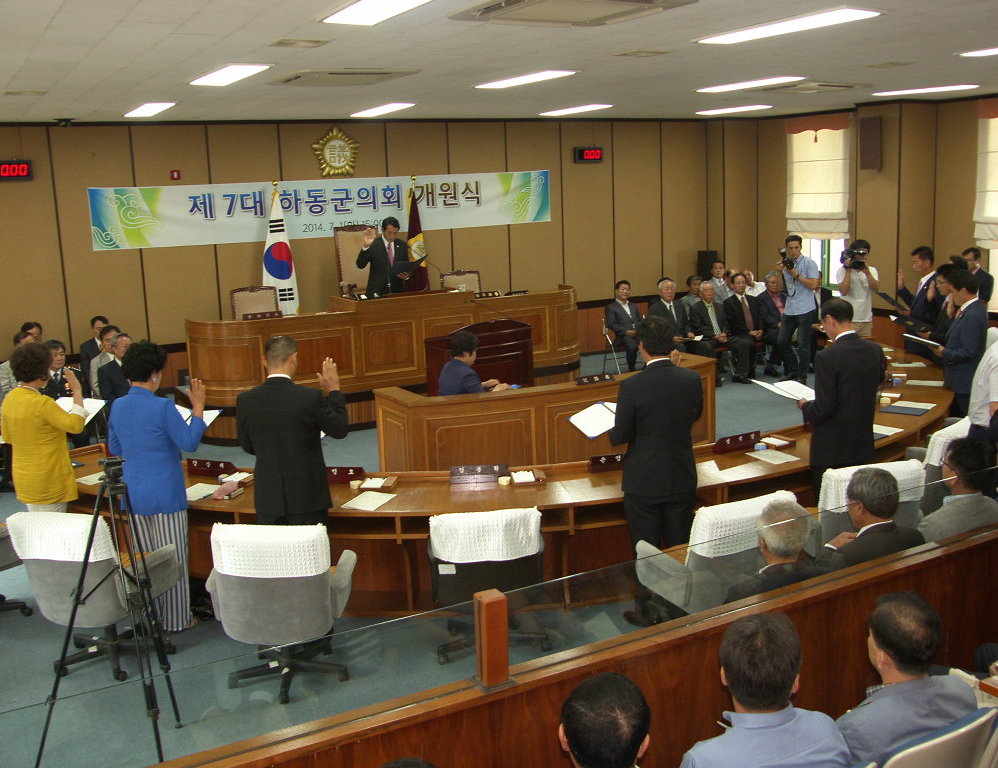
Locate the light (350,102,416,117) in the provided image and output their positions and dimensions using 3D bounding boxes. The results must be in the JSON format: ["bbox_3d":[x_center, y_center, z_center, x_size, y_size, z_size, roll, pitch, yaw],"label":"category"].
[{"bbox_3d":[-1.265,-2.995,11.268,0.290,0.060,1.240,-8,12,-28],"label":"light"}]

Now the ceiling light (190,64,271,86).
[{"bbox_3d":[-1.973,-2.242,7.510,0.290,0.060,1.240,-8,12,-28],"label":"ceiling light"}]

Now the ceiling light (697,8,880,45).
[{"bbox_3d":[1.676,-2.113,6.099,0.290,0.060,1.240,-8,12,-28],"label":"ceiling light"}]

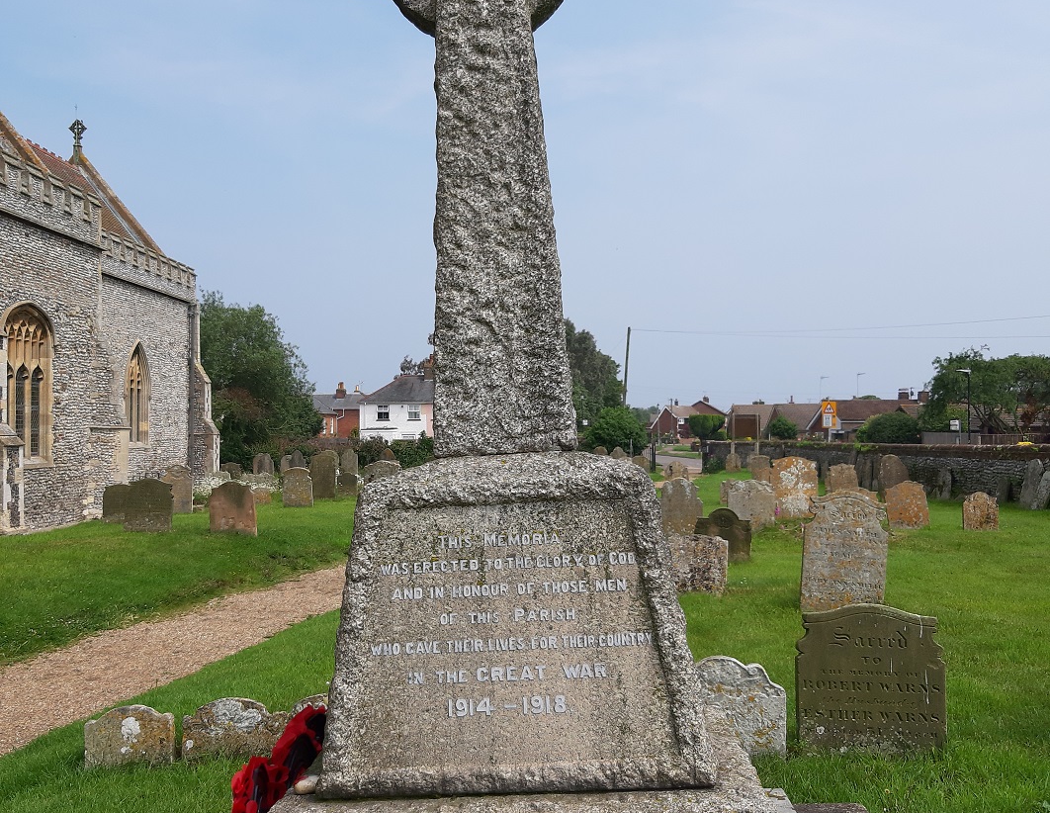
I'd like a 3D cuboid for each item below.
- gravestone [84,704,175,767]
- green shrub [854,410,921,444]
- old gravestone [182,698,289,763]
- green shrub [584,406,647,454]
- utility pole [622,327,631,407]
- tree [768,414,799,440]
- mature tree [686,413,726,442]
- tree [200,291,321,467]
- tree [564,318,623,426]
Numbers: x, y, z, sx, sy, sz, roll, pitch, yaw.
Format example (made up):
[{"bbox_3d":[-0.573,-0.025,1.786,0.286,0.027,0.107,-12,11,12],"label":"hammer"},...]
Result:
[{"bbox_3d":[-1.782,1.485,4.926,0.395,0.265,0.090,0,-2,7],"label":"gravestone"},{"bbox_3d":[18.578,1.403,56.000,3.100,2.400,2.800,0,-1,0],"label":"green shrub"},{"bbox_3d":[-1.320,1.479,4.988,0.470,0.280,0.090,0,-1,5],"label":"old gravestone"},{"bbox_3d":[4.695,1.345,57.000,3.200,2.700,3.000,0,-1,0],"label":"green shrub"},{"bbox_3d":[5.970,-0.814,65.000,0.250,8.073,0.250,3,-2,0],"label":"utility pole"},{"bbox_3d":[19.424,2.162,82.000,2.382,3.093,2.382,0,-2,0],"label":"tree"},{"bbox_3d":[13.634,2.080,82.000,2.875,3.257,2.875,0,-2,0],"label":"mature tree"},{"bbox_3d":[-13.932,-1.306,52.000,8.229,8.377,8.229,0,-2,0],"label":"tree"},{"bbox_3d":[2.426,-1.659,85.000,10.046,10.900,10.046,0,-2,0],"label":"tree"}]

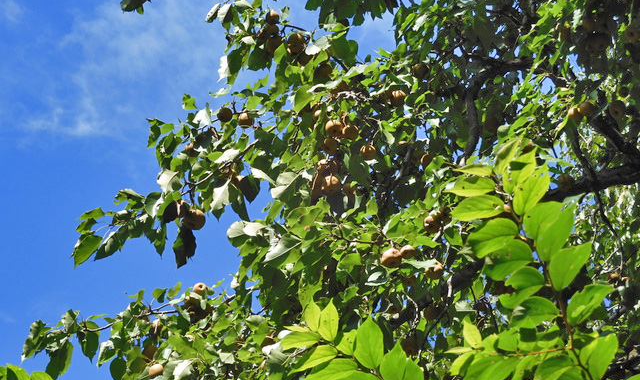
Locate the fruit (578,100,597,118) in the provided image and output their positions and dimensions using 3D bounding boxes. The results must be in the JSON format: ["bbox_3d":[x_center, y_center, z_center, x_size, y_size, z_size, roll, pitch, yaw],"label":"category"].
[{"bbox_3d":[0.808,-0.243,6.700,0.053,0.050,0.053,-3,-25,7],"label":"fruit"}]

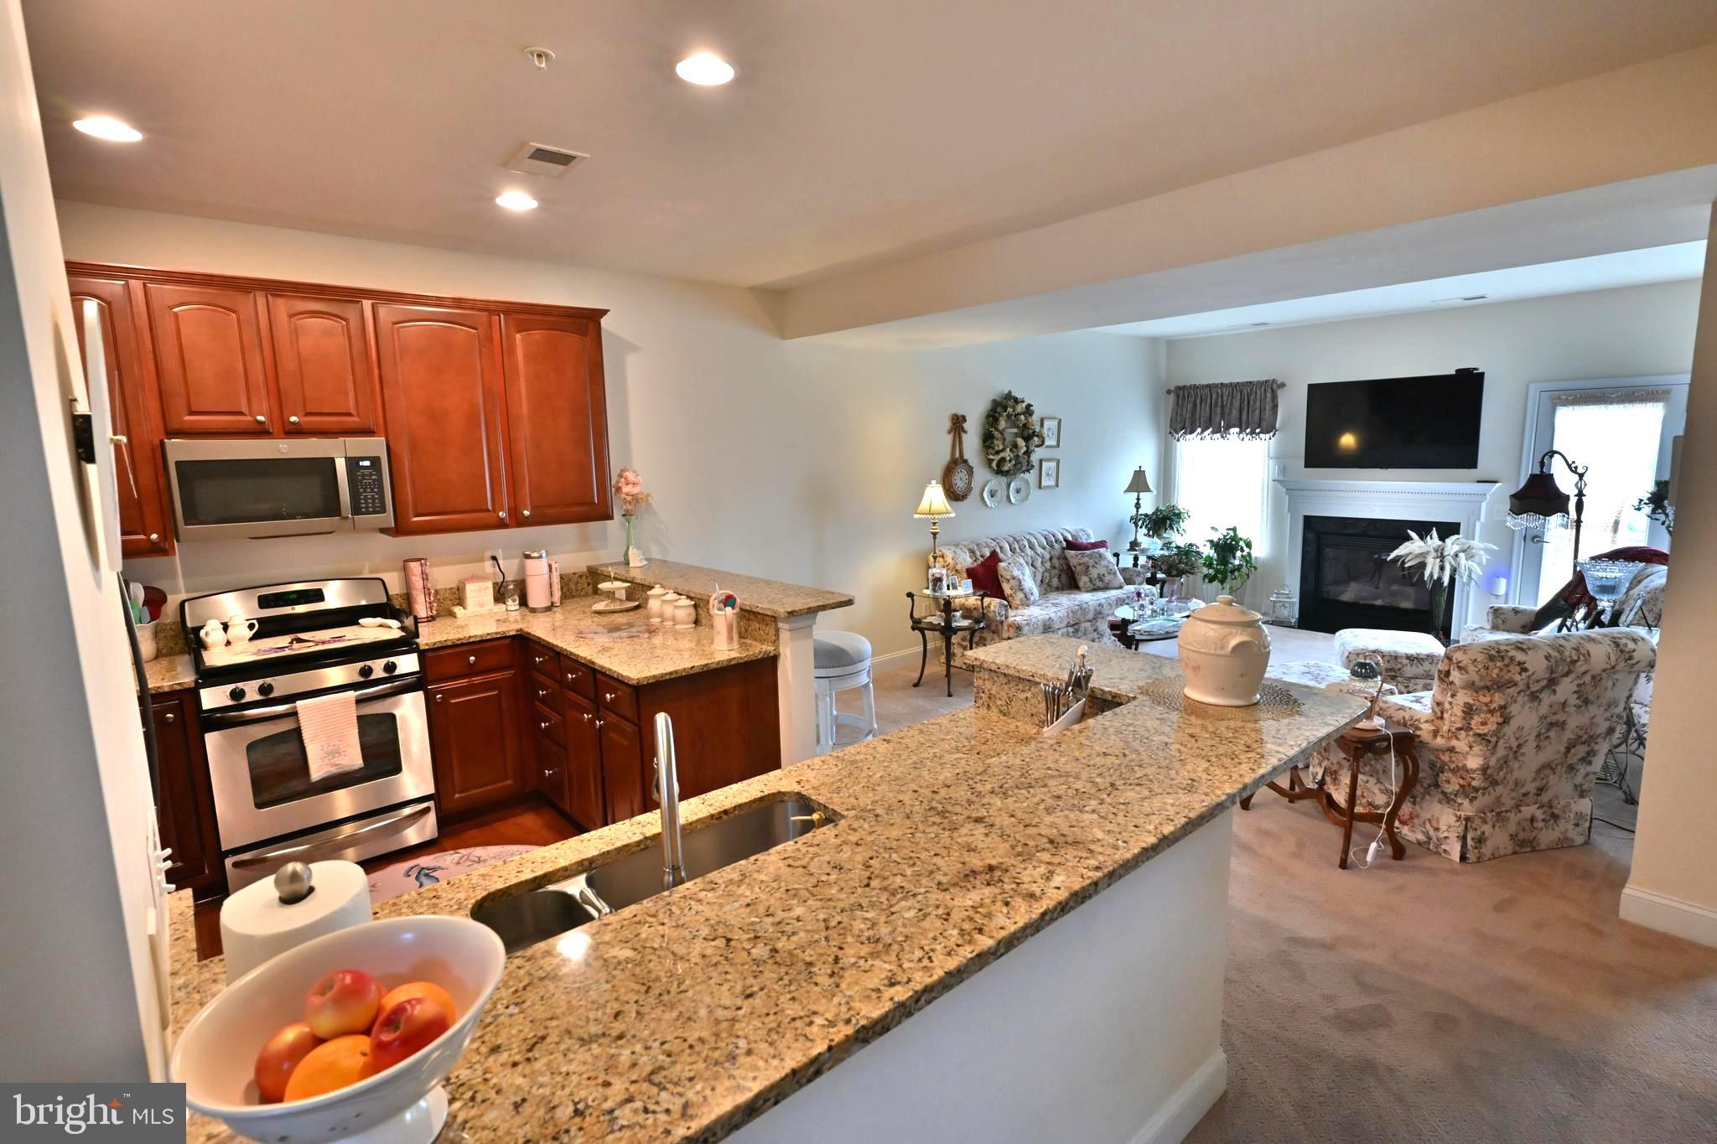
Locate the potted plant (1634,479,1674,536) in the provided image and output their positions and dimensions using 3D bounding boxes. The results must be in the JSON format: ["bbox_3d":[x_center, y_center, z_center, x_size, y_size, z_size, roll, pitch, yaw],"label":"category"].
[{"bbox_3d":[5.103,-0.371,5.121,0.400,0.480,0.400,-9,12,-40],"label":"potted plant"}]

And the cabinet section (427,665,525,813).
[{"bbox_3d":[-1.918,0.753,3.949,0.385,0.646,0.500,-9,12,-40],"label":"cabinet section"}]

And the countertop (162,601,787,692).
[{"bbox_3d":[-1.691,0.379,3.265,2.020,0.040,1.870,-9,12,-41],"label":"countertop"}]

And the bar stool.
[{"bbox_3d":[-0.147,0.723,4.209,0.460,0.760,0.460,-1,9,0],"label":"bar stool"}]

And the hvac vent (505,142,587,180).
[{"bbox_3d":[-1.082,-1.423,2.831,0.200,0.025,0.285,-9,12,-41],"label":"hvac vent"}]

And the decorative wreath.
[{"bbox_3d":[1.315,-1.193,6.933,0.740,0.730,0.140,-9,12,-40],"label":"decorative wreath"}]

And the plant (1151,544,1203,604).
[{"bbox_3d":[2.476,0.011,6.344,0.420,0.480,0.420,-1,9,3],"label":"plant"}]

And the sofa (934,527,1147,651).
[{"bbox_3d":[1.621,0.194,6.803,2.200,0.920,0.900,-9,12,-41],"label":"sofa"}]

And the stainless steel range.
[{"bbox_3d":[-2.381,0.667,3.552,0.760,1.176,0.690,-9,12,-40],"label":"stainless steel range"}]

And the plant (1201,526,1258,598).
[{"bbox_3d":[3.553,-0.095,7.758,0.480,0.670,0.500,-9,12,-40],"label":"plant"}]

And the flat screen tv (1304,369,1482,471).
[{"bbox_3d":[4.650,-1.295,7.110,0.070,0.765,1.330,-9,12,-41],"label":"flat screen tv"}]

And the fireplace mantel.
[{"bbox_3d":[4.640,-0.152,7.260,0.230,1.320,1.710,-9,12,-41],"label":"fireplace mantel"}]

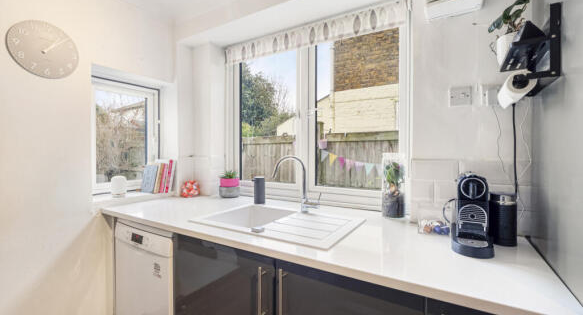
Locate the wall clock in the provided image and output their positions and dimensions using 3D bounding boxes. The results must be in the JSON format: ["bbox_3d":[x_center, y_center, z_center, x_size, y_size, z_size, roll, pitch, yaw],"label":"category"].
[{"bbox_3d":[-1.328,-0.574,1.449,0.035,0.290,0.290,0,1,33],"label":"wall clock"}]

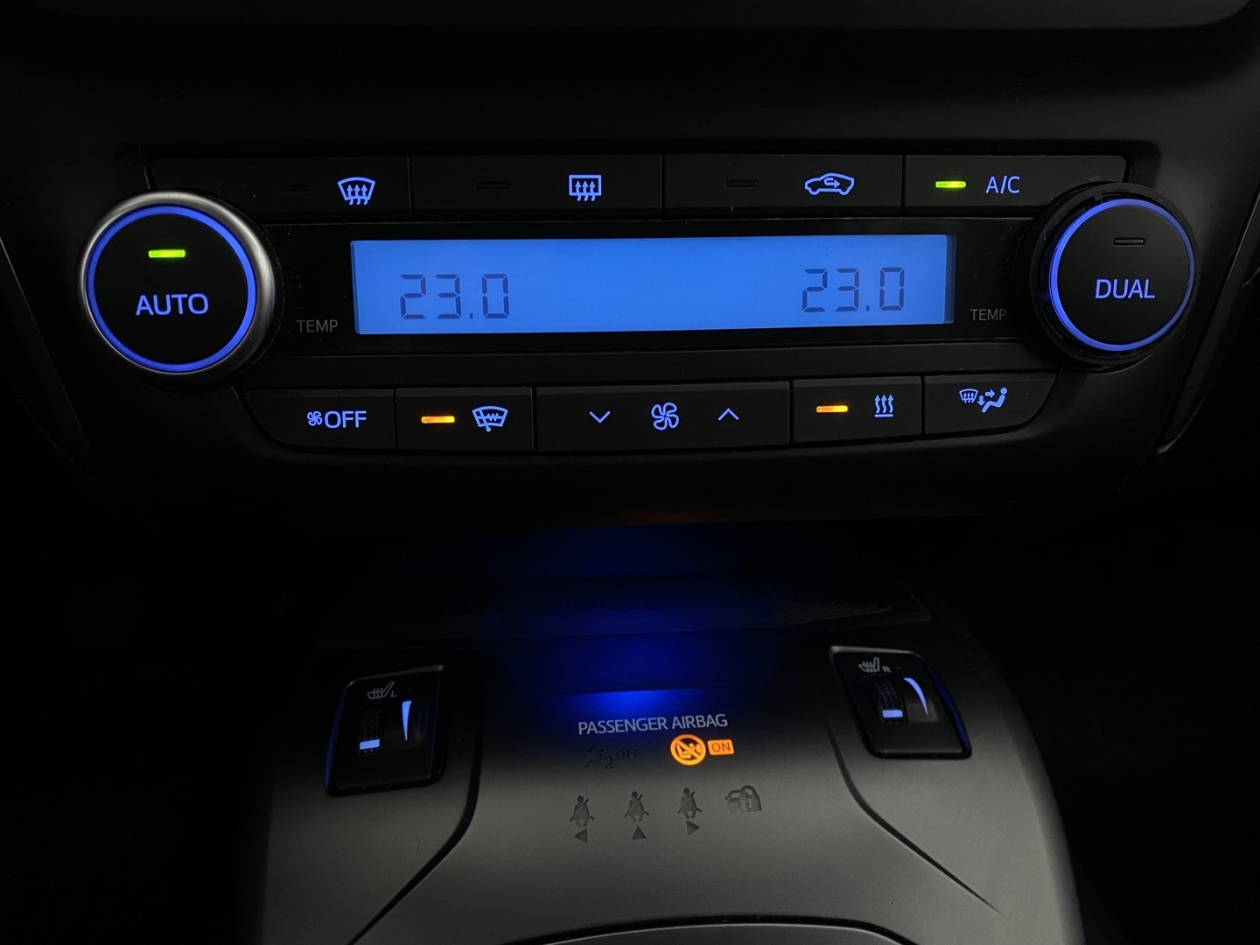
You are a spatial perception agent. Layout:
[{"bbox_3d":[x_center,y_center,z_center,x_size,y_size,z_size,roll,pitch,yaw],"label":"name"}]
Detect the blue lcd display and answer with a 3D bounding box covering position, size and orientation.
[{"bbox_3d":[0.007,-0.044,0.220,0.139,0.021,0.005,-2,8,-4],"label":"blue lcd display"}]

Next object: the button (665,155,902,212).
[{"bbox_3d":[0.035,-0.066,0.218,0.055,0.013,0.006,-2,8,-4],"label":"button"}]

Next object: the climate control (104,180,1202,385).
[{"bbox_3d":[0.006,-0.039,0.202,0.226,0.038,0.023,-2,5,-4],"label":"climate control"}]

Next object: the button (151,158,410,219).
[{"bbox_3d":[-0.076,-0.062,0.209,0.054,0.013,0.006,-2,8,-4],"label":"button"}]

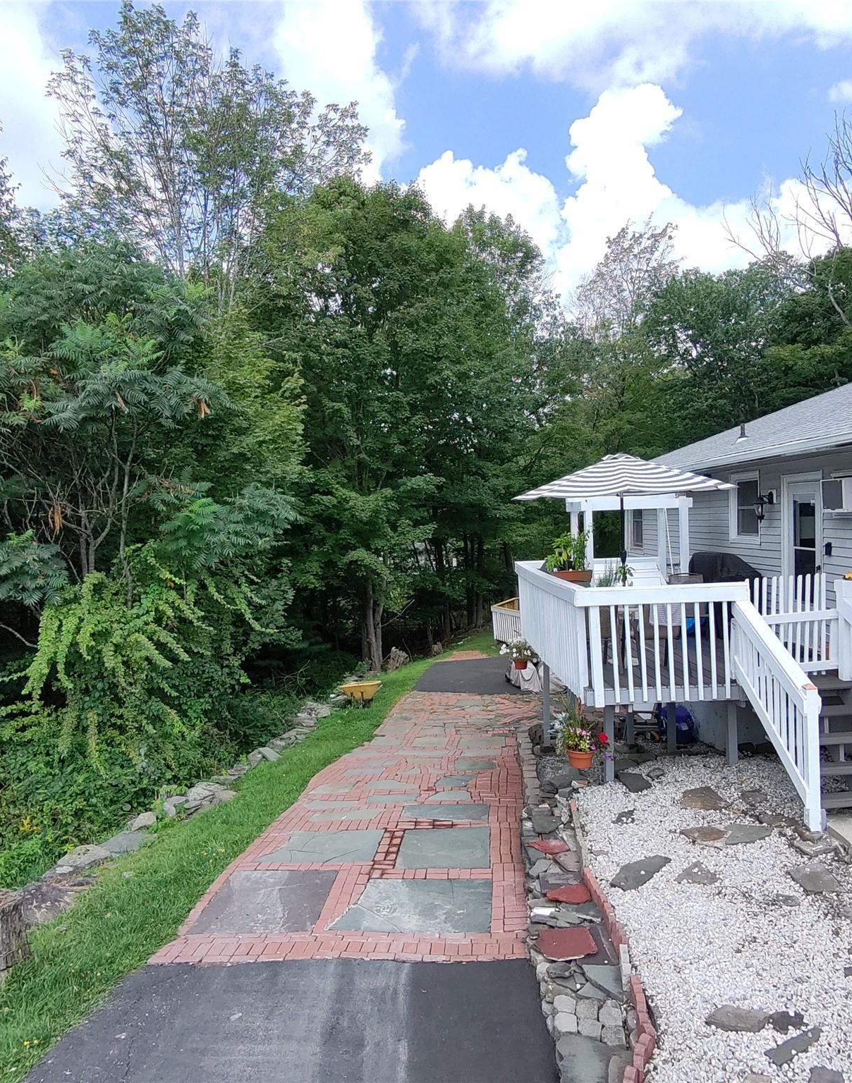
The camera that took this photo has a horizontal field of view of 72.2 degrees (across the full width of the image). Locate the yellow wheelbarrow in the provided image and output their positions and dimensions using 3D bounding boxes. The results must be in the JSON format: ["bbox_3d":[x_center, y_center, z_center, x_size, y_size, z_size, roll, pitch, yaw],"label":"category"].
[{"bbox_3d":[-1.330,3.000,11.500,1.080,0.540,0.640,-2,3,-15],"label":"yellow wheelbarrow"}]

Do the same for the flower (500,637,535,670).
[{"bbox_3d":[1.940,2.390,12.500,0.660,0.680,0.640,-1,2,0],"label":"flower"}]

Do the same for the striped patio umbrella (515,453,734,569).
[{"bbox_3d":[2.350,0.200,6.950,2.600,2.450,2.600,-1,2,0],"label":"striped patio umbrella"}]

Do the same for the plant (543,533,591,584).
[{"bbox_3d":[1.910,0.230,7.950,0.600,0.690,0.360,-1,2,0],"label":"plant"}]

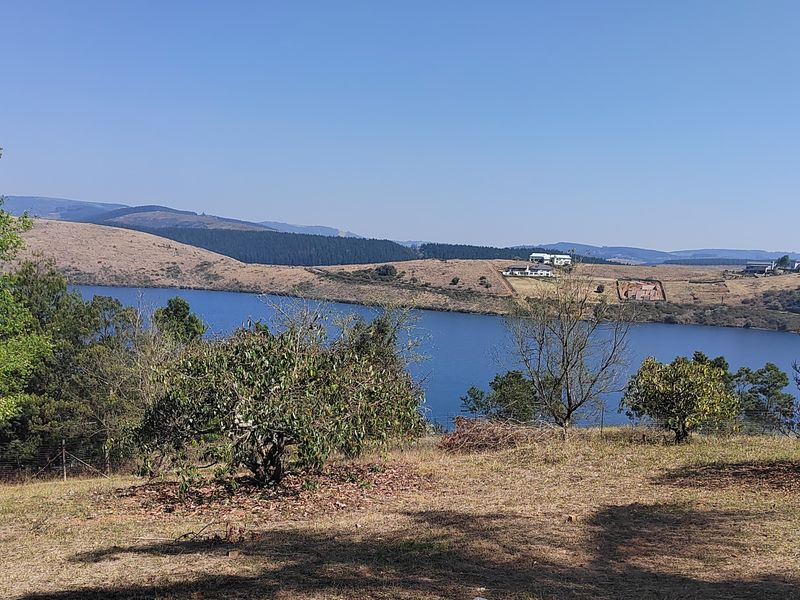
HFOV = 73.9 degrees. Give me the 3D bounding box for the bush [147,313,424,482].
[{"bbox_3d":[-2.631,2.165,11.800,6.100,3.650,5.000,0,4,0],"label":"bush"}]

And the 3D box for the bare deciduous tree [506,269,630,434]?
[{"bbox_3d":[5.673,1.778,18.000,4.200,5.500,3.900,0,4,0],"label":"bare deciduous tree"}]

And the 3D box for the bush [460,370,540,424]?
[{"bbox_3d":[4.392,4.349,23.000,3.500,2.600,3.000,0,4,0],"label":"bush"}]

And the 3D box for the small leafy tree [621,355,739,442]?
[{"bbox_3d":[8.708,3.058,16.500,3.500,2.650,3.200,0,4,0],"label":"small leafy tree"}]

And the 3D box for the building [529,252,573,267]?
[{"bbox_3d":[99.106,-26.670,350.000,28.000,8.500,14.000,1,5,14],"label":"building"}]

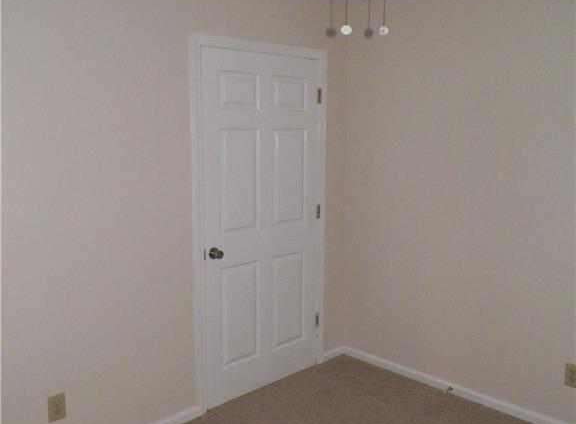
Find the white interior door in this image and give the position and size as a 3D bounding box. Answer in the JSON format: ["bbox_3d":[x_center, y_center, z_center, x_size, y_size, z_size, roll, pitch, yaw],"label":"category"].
[{"bbox_3d":[-0.130,0.087,3.354,0.950,2.060,0.060,-8,11,-44],"label":"white interior door"}]

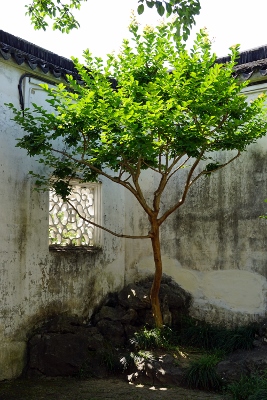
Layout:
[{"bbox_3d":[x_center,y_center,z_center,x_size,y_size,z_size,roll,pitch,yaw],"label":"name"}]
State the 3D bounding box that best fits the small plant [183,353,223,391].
[{"bbox_3d":[0.772,1.920,5.600,0.450,0.370,0.430,0,-5,0],"label":"small plant"}]

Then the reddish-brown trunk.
[{"bbox_3d":[0.287,0.968,6.250,0.150,1.360,0.140,0,-5,0],"label":"reddish-brown trunk"}]

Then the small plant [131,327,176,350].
[{"bbox_3d":[0.244,1.689,6.100,0.550,0.270,0.430,0,-5,0],"label":"small plant"}]

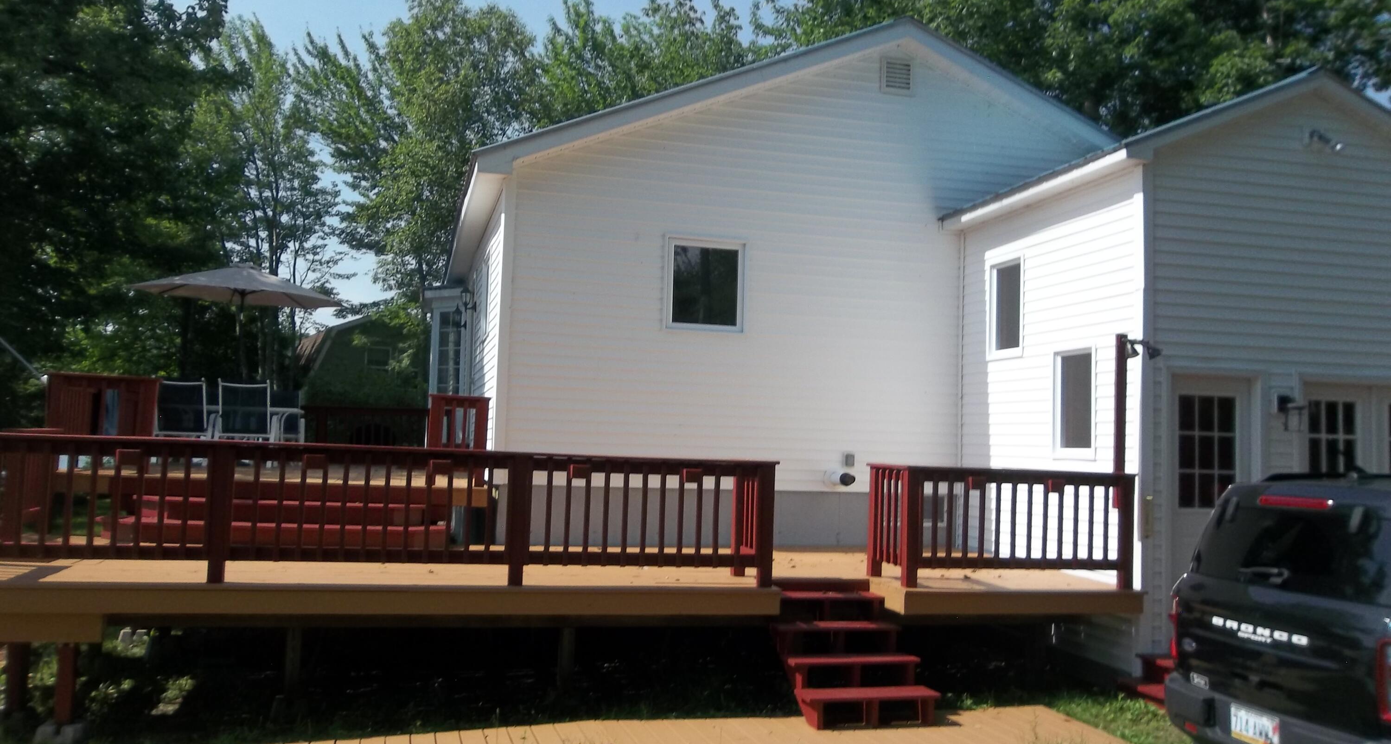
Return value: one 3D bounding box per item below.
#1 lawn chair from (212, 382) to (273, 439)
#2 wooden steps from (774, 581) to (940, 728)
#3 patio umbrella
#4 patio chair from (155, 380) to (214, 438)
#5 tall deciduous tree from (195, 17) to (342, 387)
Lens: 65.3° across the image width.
[{"bbox_3d":[-5.452,0.661,13.199,0.640,1.020,0.720,3,-4,-15],"label":"lawn chair"},{"bbox_3d":[1.066,2.044,8.012,0.980,0.850,1.280,3,-4,-15],"label":"wooden steps"},{"bbox_3d":[-5.909,-0.093,13.919,2.650,2.588,2.650,3,-4,-15],"label":"patio umbrella"},{"bbox_3d":[-6.130,0.621,13.018,0.640,1.020,0.720,3,-4,-15],"label":"patio chair"},{"bbox_3d":[-10.467,-2.567,25.580,3.516,11.910,3.516,3,-4,-15],"label":"tall deciduous tree"}]

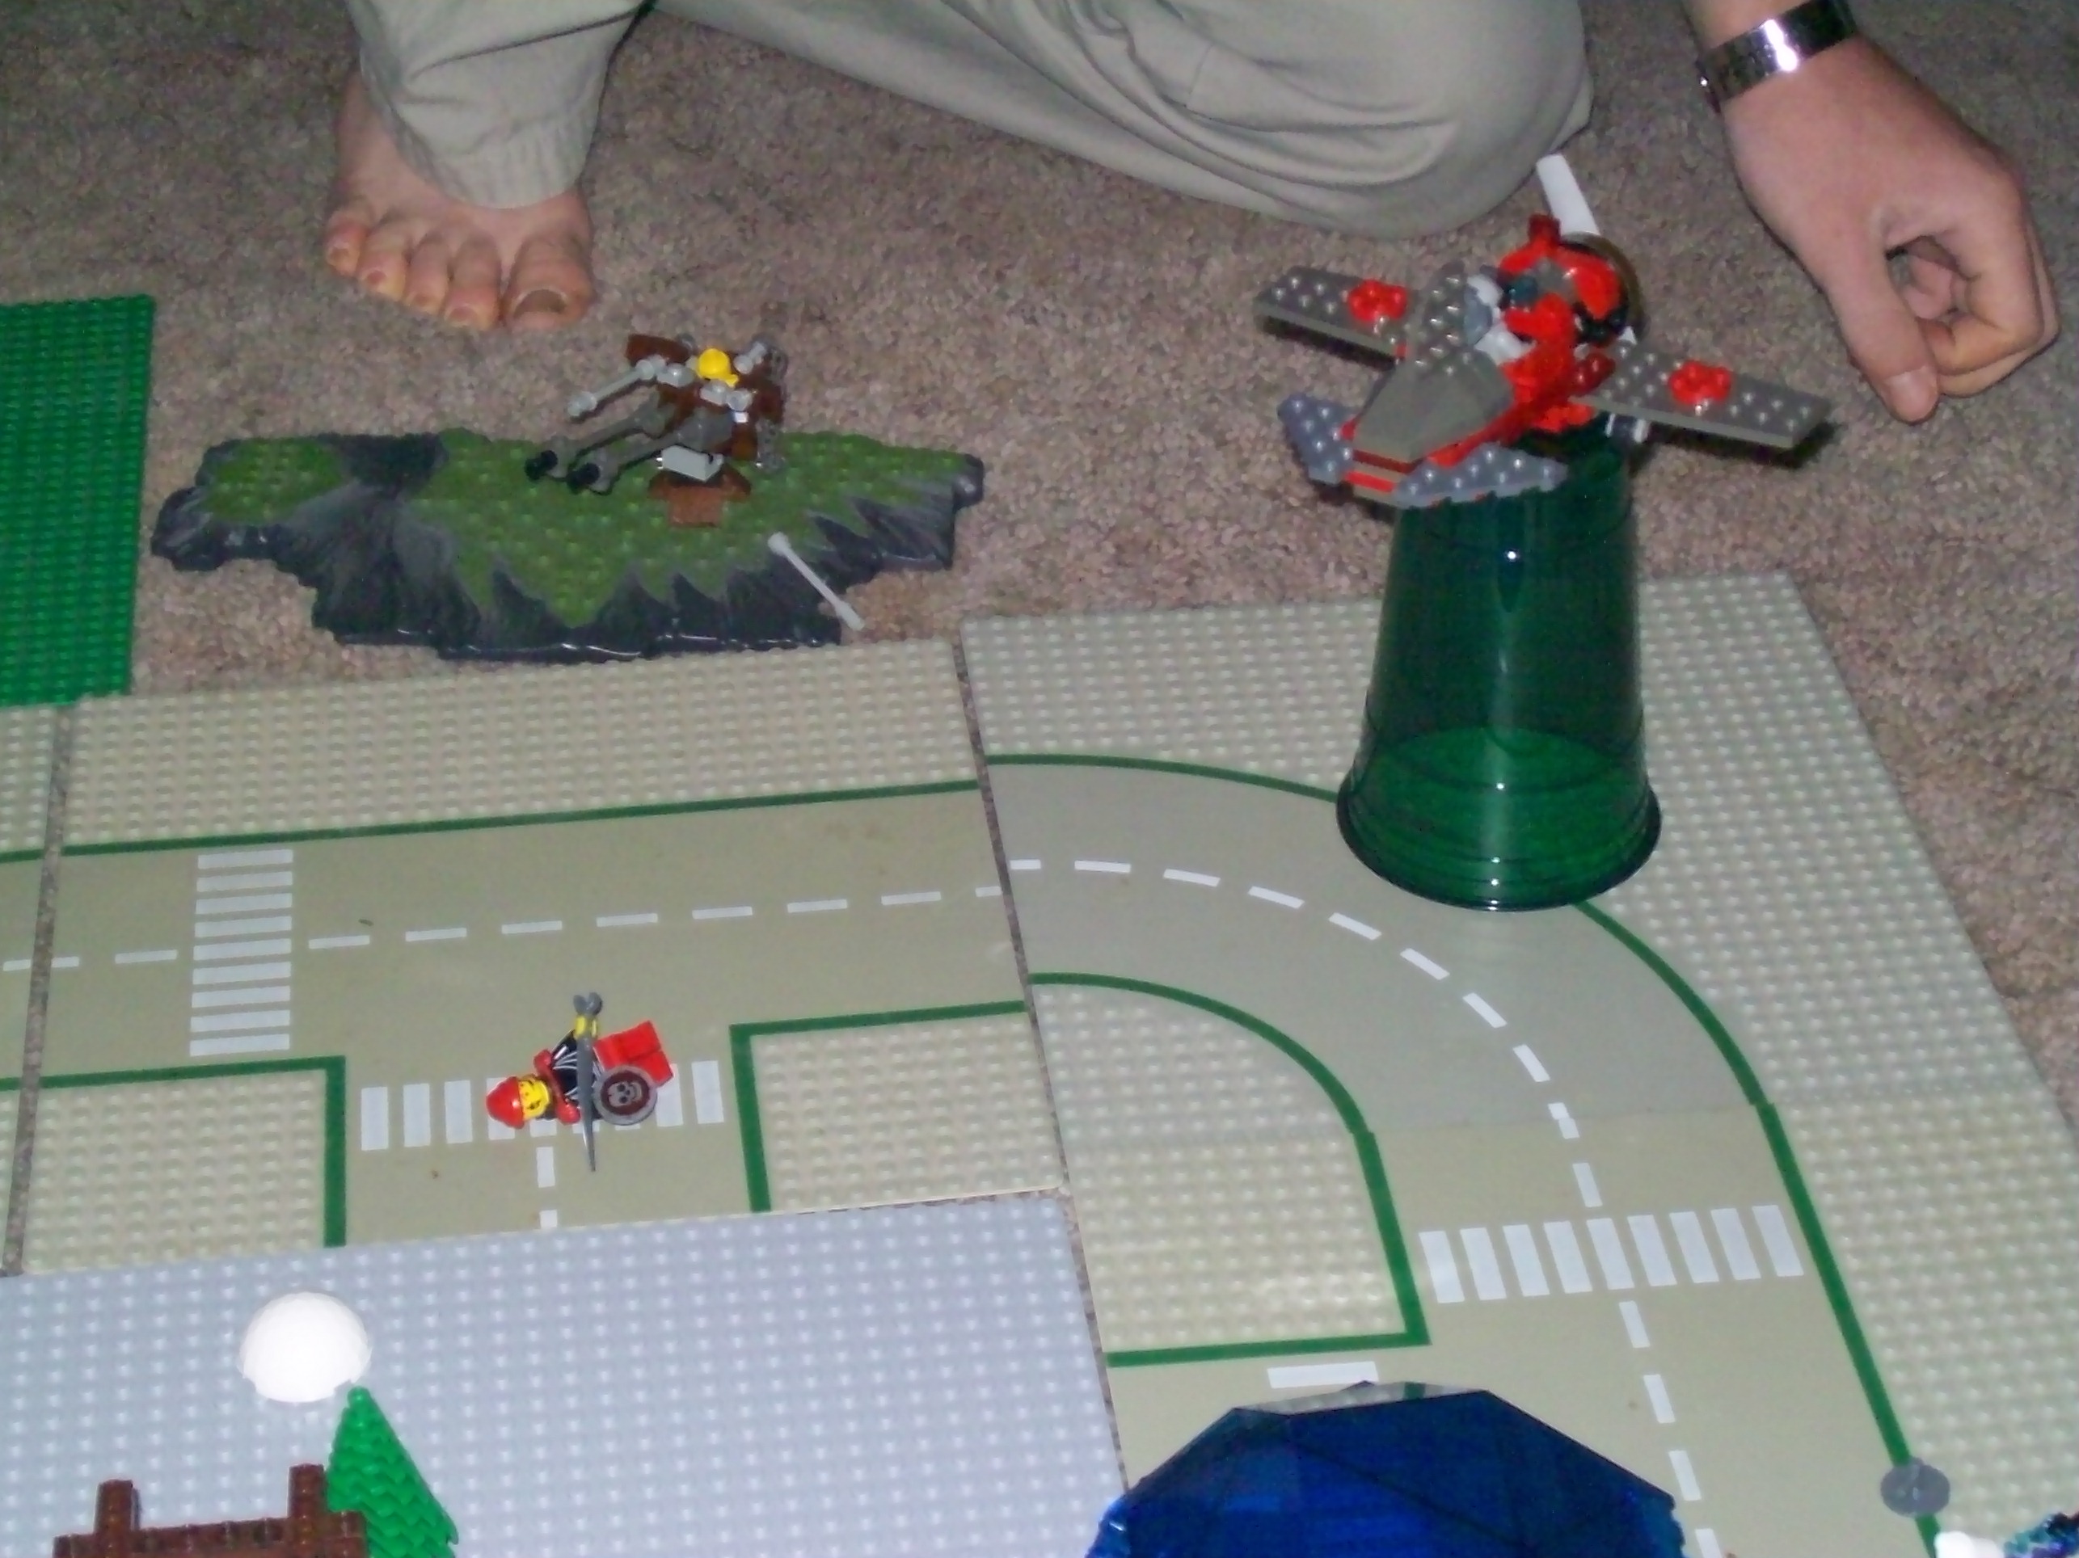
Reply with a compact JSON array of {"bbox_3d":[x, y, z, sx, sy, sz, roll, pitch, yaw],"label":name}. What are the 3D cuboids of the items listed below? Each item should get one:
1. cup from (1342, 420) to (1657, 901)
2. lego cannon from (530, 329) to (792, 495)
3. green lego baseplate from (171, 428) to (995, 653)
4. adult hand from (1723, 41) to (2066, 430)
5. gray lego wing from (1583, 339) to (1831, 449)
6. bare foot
[{"bbox_3d":[0.129,-0.038,1.145,0.089,0.119,0.089,0,34,0],"label":"cup"},{"bbox_3d":[-0.115,-0.110,1.270,0.052,0.045,0.074,20,39,27],"label":"lego cannon"},{"bbox_3d":[-0.144,-0.076,1.289,0.254,0.017,0.122,-1,34,-1],"label":"green lego baseplate"},{"bbox_3d":[0.284,-0.181,1.389,0.080,0.090,0.130,-12,36,-17],"label":"adult hand"},{"bbox_3d":[0.168,-0.097,1.084,0.070,0.006,0.032,19,38,29],"label":"gray lego wing"},{"bbox_3d":[-0.200,-0.250,1.482,0.098,0.088,0.240,-2,34,-3],"label":"bare foot"}]

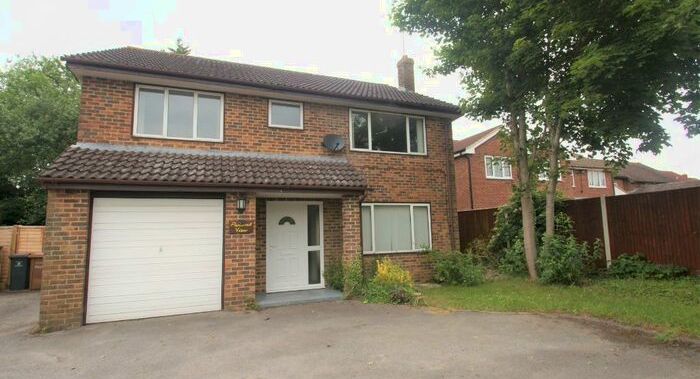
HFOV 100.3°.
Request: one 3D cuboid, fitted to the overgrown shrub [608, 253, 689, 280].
[{"bbox_3d":[6.736,1.737,6.721,0.750,0.480,1.350,1,-5,-19],"label":"overgrown shrub"}]

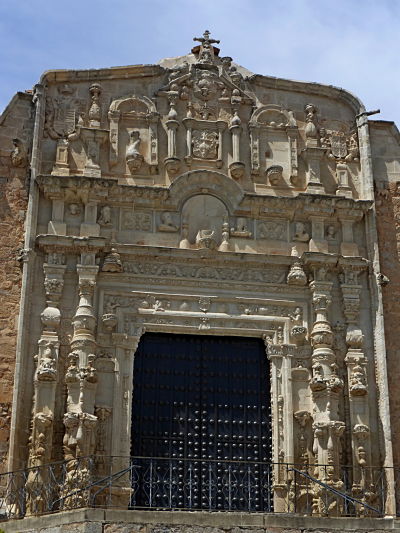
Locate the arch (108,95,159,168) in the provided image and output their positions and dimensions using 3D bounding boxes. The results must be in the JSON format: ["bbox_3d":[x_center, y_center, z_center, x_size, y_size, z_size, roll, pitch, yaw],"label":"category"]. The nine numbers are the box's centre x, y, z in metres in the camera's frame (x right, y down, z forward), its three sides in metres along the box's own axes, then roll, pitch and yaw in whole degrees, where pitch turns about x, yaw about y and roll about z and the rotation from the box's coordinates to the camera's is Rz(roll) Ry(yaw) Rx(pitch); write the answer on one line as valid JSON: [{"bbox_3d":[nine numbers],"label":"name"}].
[{"bbox_3d":[-1.579,-3.201,25.906,1.160,1.800,0.330,4,-25,-8],"label":"arch"}]

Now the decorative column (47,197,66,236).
[{"bbox_3d":[-3.255,-1.123,24.585,0.400,0.850,0.300,4,-25,-8],"label":"decorative column"}]

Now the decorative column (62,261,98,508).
[{"bbox_3d":[-2.585,2.616,23.412,0.490,5.653,0.600,4,-25,-8],"label":"decorative column"}]

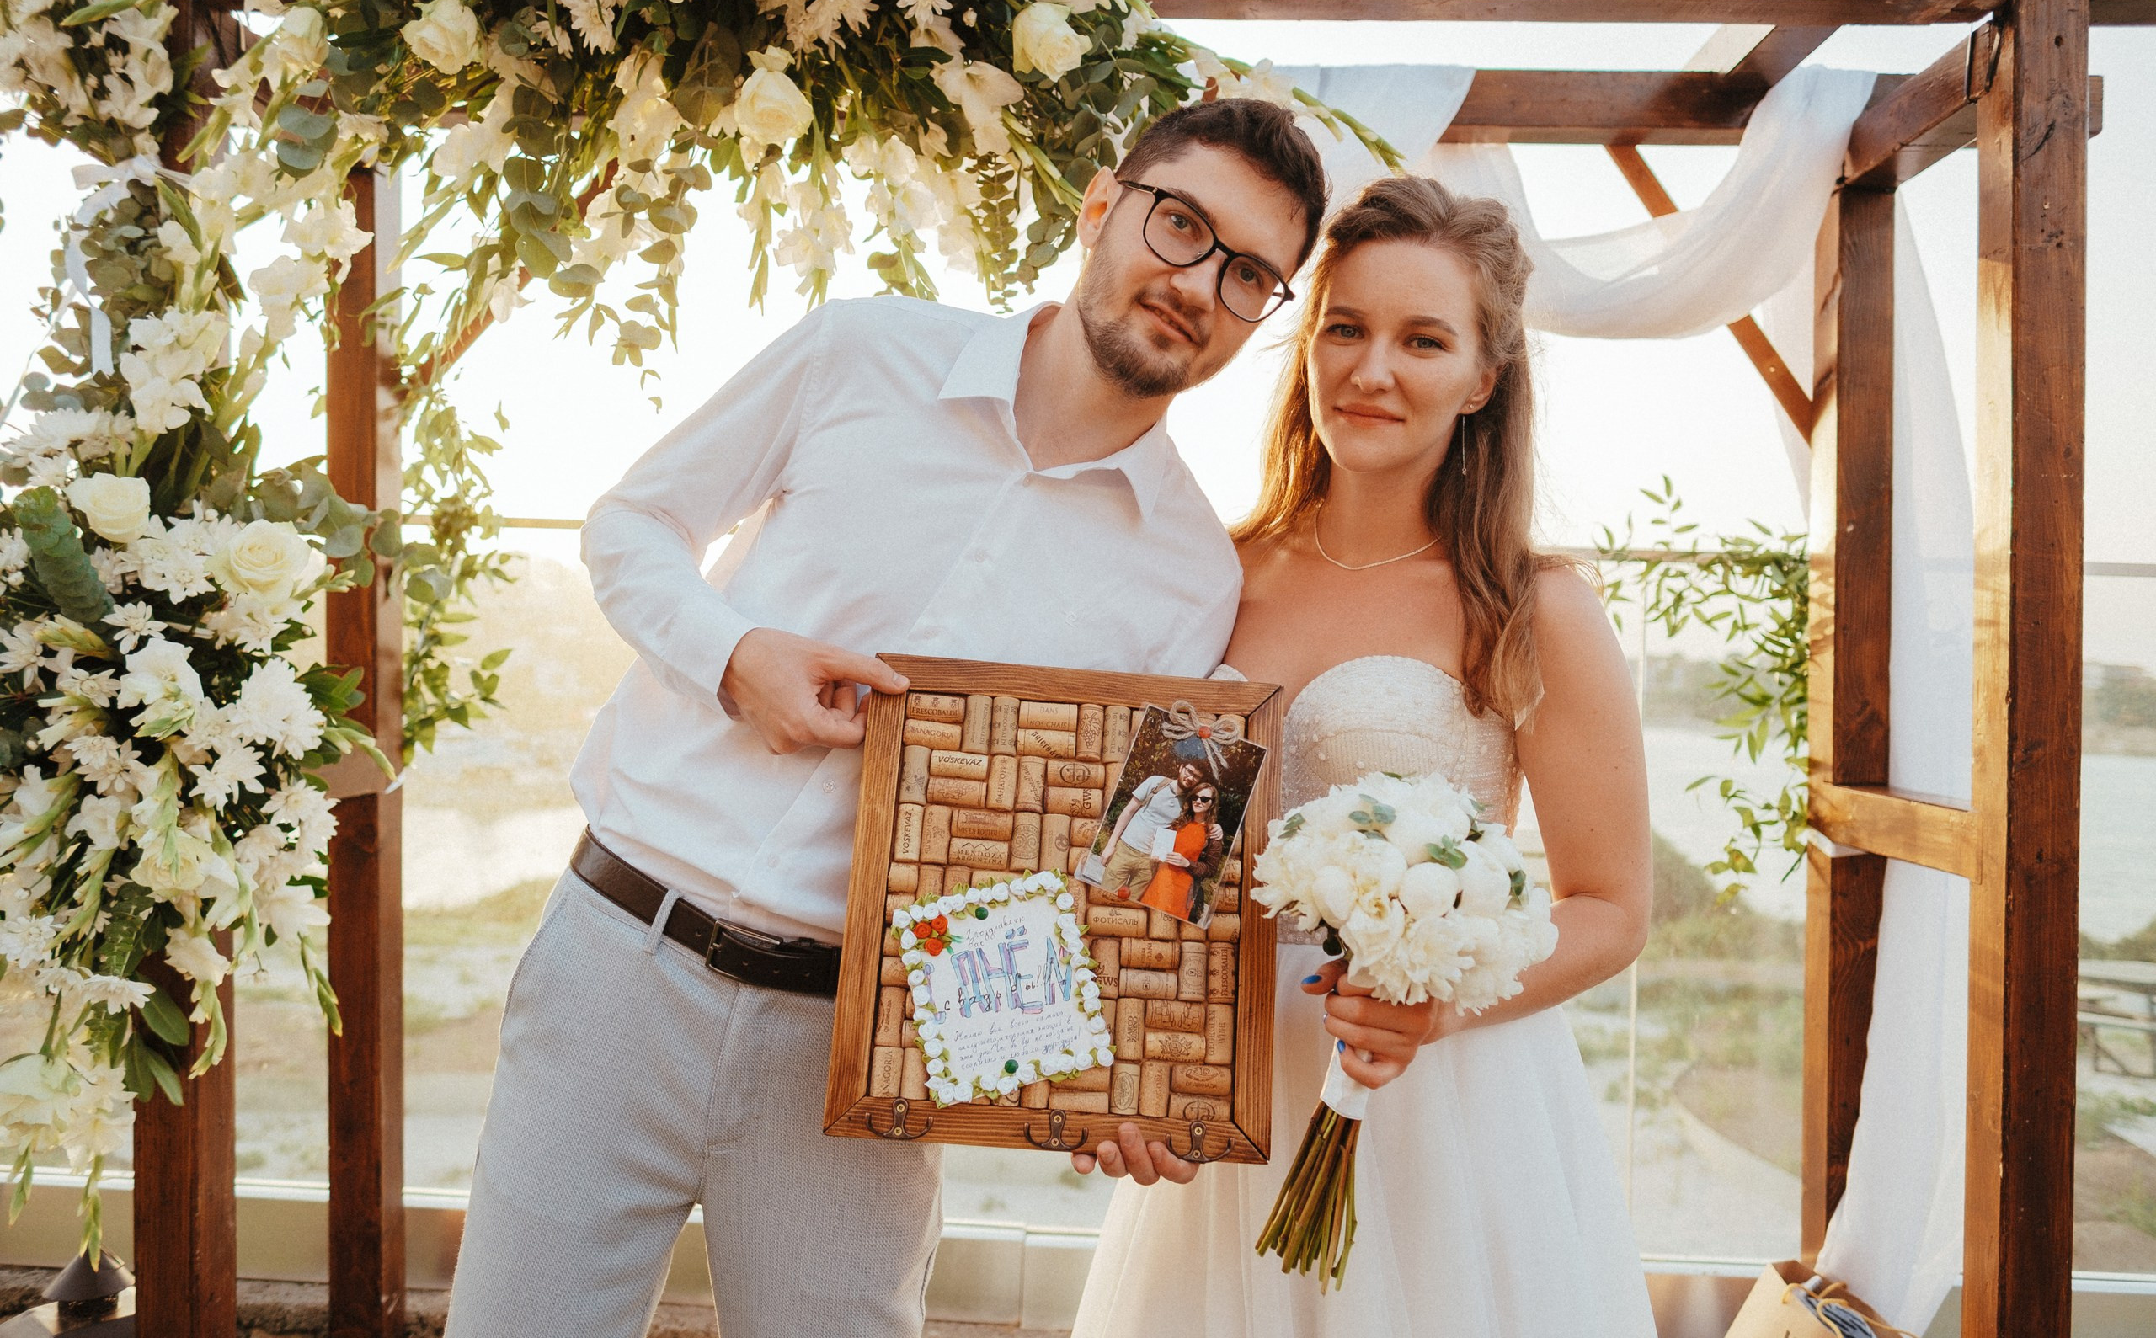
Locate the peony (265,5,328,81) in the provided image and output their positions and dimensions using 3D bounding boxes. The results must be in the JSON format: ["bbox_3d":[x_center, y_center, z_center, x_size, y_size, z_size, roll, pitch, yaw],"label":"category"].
[{"bbox_3d":[-0.847,-0.679,1.560,0.065,0.079,0.065,0,14,-12],"label":"peony"}]

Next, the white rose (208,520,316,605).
[{"bbox_3d":[-0.806,-0.106,1.420,0.104,0.082,0.080,0,-9,-24],"label":"white rose"}]

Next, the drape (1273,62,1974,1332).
[{"bbox_3d":[0.827,0.054,2.250,1.100,1.990,0.400,0,1,5],"label":"drape"}]

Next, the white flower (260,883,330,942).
[{"bbox_3d":[-0.828,0.256,1.520,0.072,0.061,0.055,0,9,-30],"label":"white flower"}]

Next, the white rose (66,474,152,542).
[{"bbox_3d":[-0.985,-0.163,1.460,0.087,0.067,0.075,0,-14,-24],"label":"white rose"}]

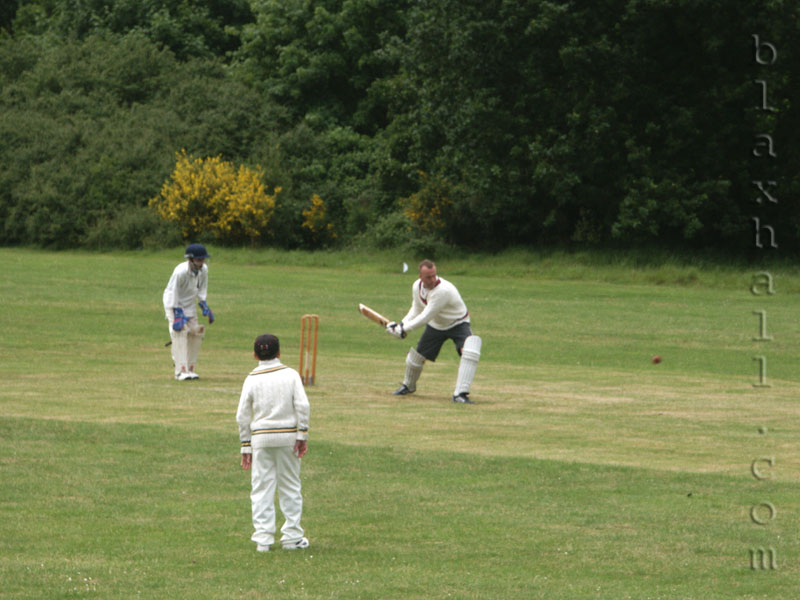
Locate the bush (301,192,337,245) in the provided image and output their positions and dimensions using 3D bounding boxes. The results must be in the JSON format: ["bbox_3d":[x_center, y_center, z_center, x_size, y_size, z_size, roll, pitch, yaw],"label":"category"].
[{"bbox_3d":[-1.532,-1.541,87.500,0.720,1.000,0.650,0,3,0],"label":"bush"}]

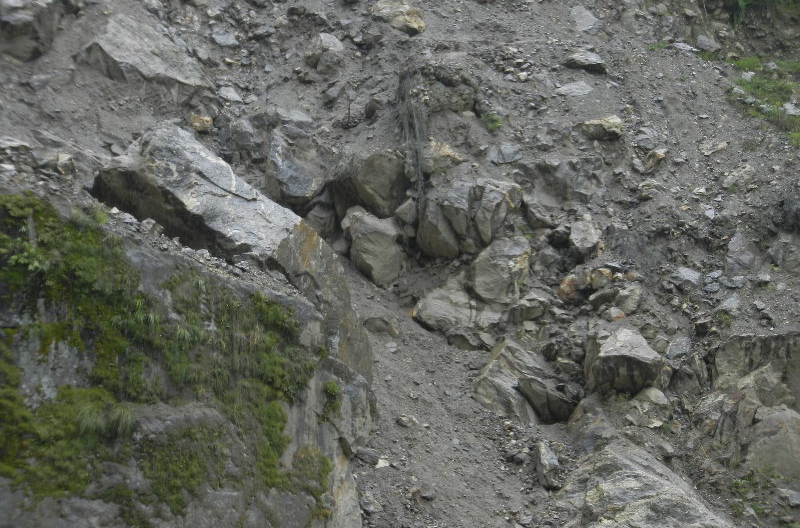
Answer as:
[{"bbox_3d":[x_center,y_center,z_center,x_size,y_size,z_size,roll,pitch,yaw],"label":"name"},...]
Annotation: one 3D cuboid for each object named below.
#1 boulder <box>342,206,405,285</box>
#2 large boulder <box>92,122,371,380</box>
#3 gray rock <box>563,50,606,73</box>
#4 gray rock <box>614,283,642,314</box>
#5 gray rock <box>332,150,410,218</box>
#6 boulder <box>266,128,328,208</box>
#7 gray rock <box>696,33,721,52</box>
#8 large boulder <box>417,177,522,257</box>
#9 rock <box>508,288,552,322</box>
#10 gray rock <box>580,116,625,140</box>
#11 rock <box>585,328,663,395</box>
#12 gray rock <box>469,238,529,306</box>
[{"bbox_3d":[-0.466,-0.290,50.000,1.058,1.258,1.040,0,-14,0],"label":"boulder"},{"bbox_3d":[-2.608,-0.194,44.000,1.600,4.400,2.200,-55,-13,23],"label":"large boulder"},{"bbox_3d":[3.375,-3.704,52.000,0.805,0.330,0.550,0,-12,0],"label":"gray rock"},{"bbox_3d":[3.698,0.558,46.000,0.453,0.486,0.450,0,-12,0],"label":"gray rock"},{"bbox_3d":[-0.481,-1.342,48.000,1.317,1.053,1.100,0,-12,0],"label":"gray rock"},{"bbox_3d":[-1.731,-1.613,48.000,1.047,1.297,1.050,0,-12,0],"label":"boulder"},{"bbox_3d":[5.752,-4.130,53.000,0.448,0.341,0.360,0,-12,0],"label":"gray rock"},{"bbox_3d":[1.247,-0.852,51.000,1.845,1.269,1.404,0,-14,0],"label":"large boulder"},{"bbox_3d":[2.227,0.708,48.500,0.728,0.514,0.561,0,-14,0],"label":"rock"},{"bbox_3d":[3.544,-2.383,50.000,0.809,0.352,0.550,0,-12,0],"label":"gray rock"},{"bbox_3d":[3.656,1.595,46.500,1.238,0.963,0.998,0,-14,0],"label":"rock"},{"bbox_3d":[1.750,0.113,49.500,1.013,1.079,0.945,0,-14,0],"label":"gray rock"}]

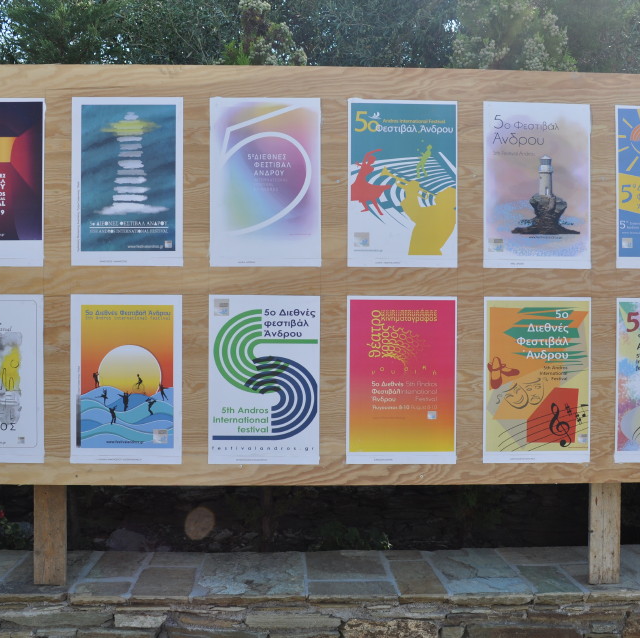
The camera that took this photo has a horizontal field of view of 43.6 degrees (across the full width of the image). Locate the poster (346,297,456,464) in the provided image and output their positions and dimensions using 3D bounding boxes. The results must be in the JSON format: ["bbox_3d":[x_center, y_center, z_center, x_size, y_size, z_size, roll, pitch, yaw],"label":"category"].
[{"bbox_3d":[0.246,0.183,2.395,0.327,0.500,0.008,1,0,-2],"label":"poster"}]

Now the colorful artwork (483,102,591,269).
[{"bbox_3d":[0.657,-0.404,2.415,0.327,0.500,0.008,0,0,-2],"label":"colorful artwork"}]

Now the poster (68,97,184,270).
[{"bbox_3d":[-0.571,-0.408,2.369,0.327,0.500,0.008,0,0,-2],"label":"poster"}]

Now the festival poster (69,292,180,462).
[{"bbox_3d":[-0.574,0.177,2.364,0.327,0.500,0.008,0,0,-2],"label":"festival poster"}]

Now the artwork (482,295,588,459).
[{"bbox_3d":[0.656,0.184,2.411,0.327,0.500,0.008,0,0,-2],"label":"artwork"}]

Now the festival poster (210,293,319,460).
[{"bbox_3d":[-0.166,0.181,2.380,0.327,0.500,0.008,0,0,-2],"label":"festival poster"}]

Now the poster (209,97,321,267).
[{"bbox_3d":[-0.162,-0.409,2.384,0.327,0.500,0.008,0,0,-2],"label":"poster"}]

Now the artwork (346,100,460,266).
[{"bbox_3d":[0.248,-0.408,2.400,0.327,0.500,0.008,0,0,-2],"label":"artwork"}]

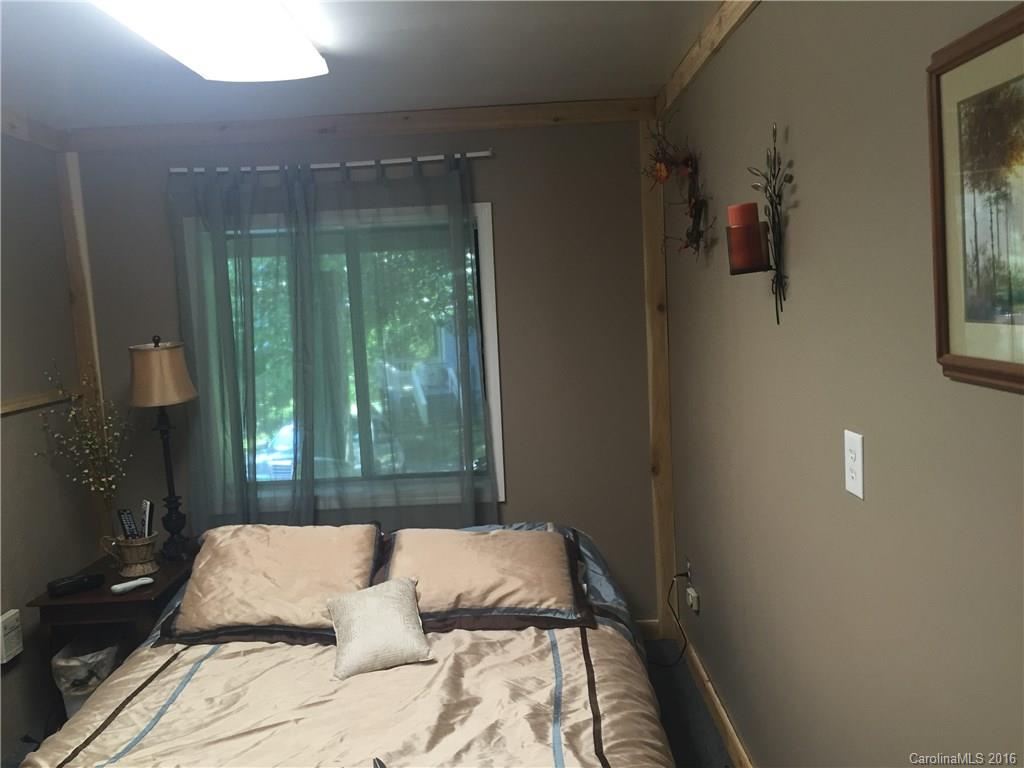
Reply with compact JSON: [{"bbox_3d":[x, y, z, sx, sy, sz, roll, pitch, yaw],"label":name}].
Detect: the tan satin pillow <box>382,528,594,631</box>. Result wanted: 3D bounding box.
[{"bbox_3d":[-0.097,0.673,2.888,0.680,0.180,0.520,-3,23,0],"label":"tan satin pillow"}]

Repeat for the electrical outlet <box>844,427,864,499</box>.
[{"bbox_3d":[0.634,0.148,1.600,0.012,0.116,0.071,-3,6,0],"label":"electrical outlet"}]

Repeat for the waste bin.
[{"bbox_3d":[-1.462,1.089,2.988,0.230,0.330,0.230,-3,6,0],"label":"waste bin"}]

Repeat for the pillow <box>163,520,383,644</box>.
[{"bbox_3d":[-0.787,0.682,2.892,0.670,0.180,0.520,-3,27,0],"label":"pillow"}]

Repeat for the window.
[{"bbox_3d":[-0.650,-0.092,3.522,1.200,1.225,0.100,-3,6,0],"label":"window"}]

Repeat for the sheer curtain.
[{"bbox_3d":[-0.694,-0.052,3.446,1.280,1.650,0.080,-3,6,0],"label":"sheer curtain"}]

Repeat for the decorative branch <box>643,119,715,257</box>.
[{"bbox_3d":[0.528,-0.655,2.865,0.165,0.440,0.420,-3,6,0],"label":"decorative branch"}]

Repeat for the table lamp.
[{"bbox_3d":[-1.351,0.251,3.360,0.270,0.875,0.270,-3,6,0],"label":"table lamp"}]

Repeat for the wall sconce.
[{"bbox_3d":[0.551,-0.357,1.951,0.130,0.450,0.200,-3,6,0],"label":"wall sconce"}]

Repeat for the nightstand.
[{"bbox_3d":[-1.441,0.966,3.276,0.430,0.510,0.600,-3,6,0],"label":"nightstand"}]

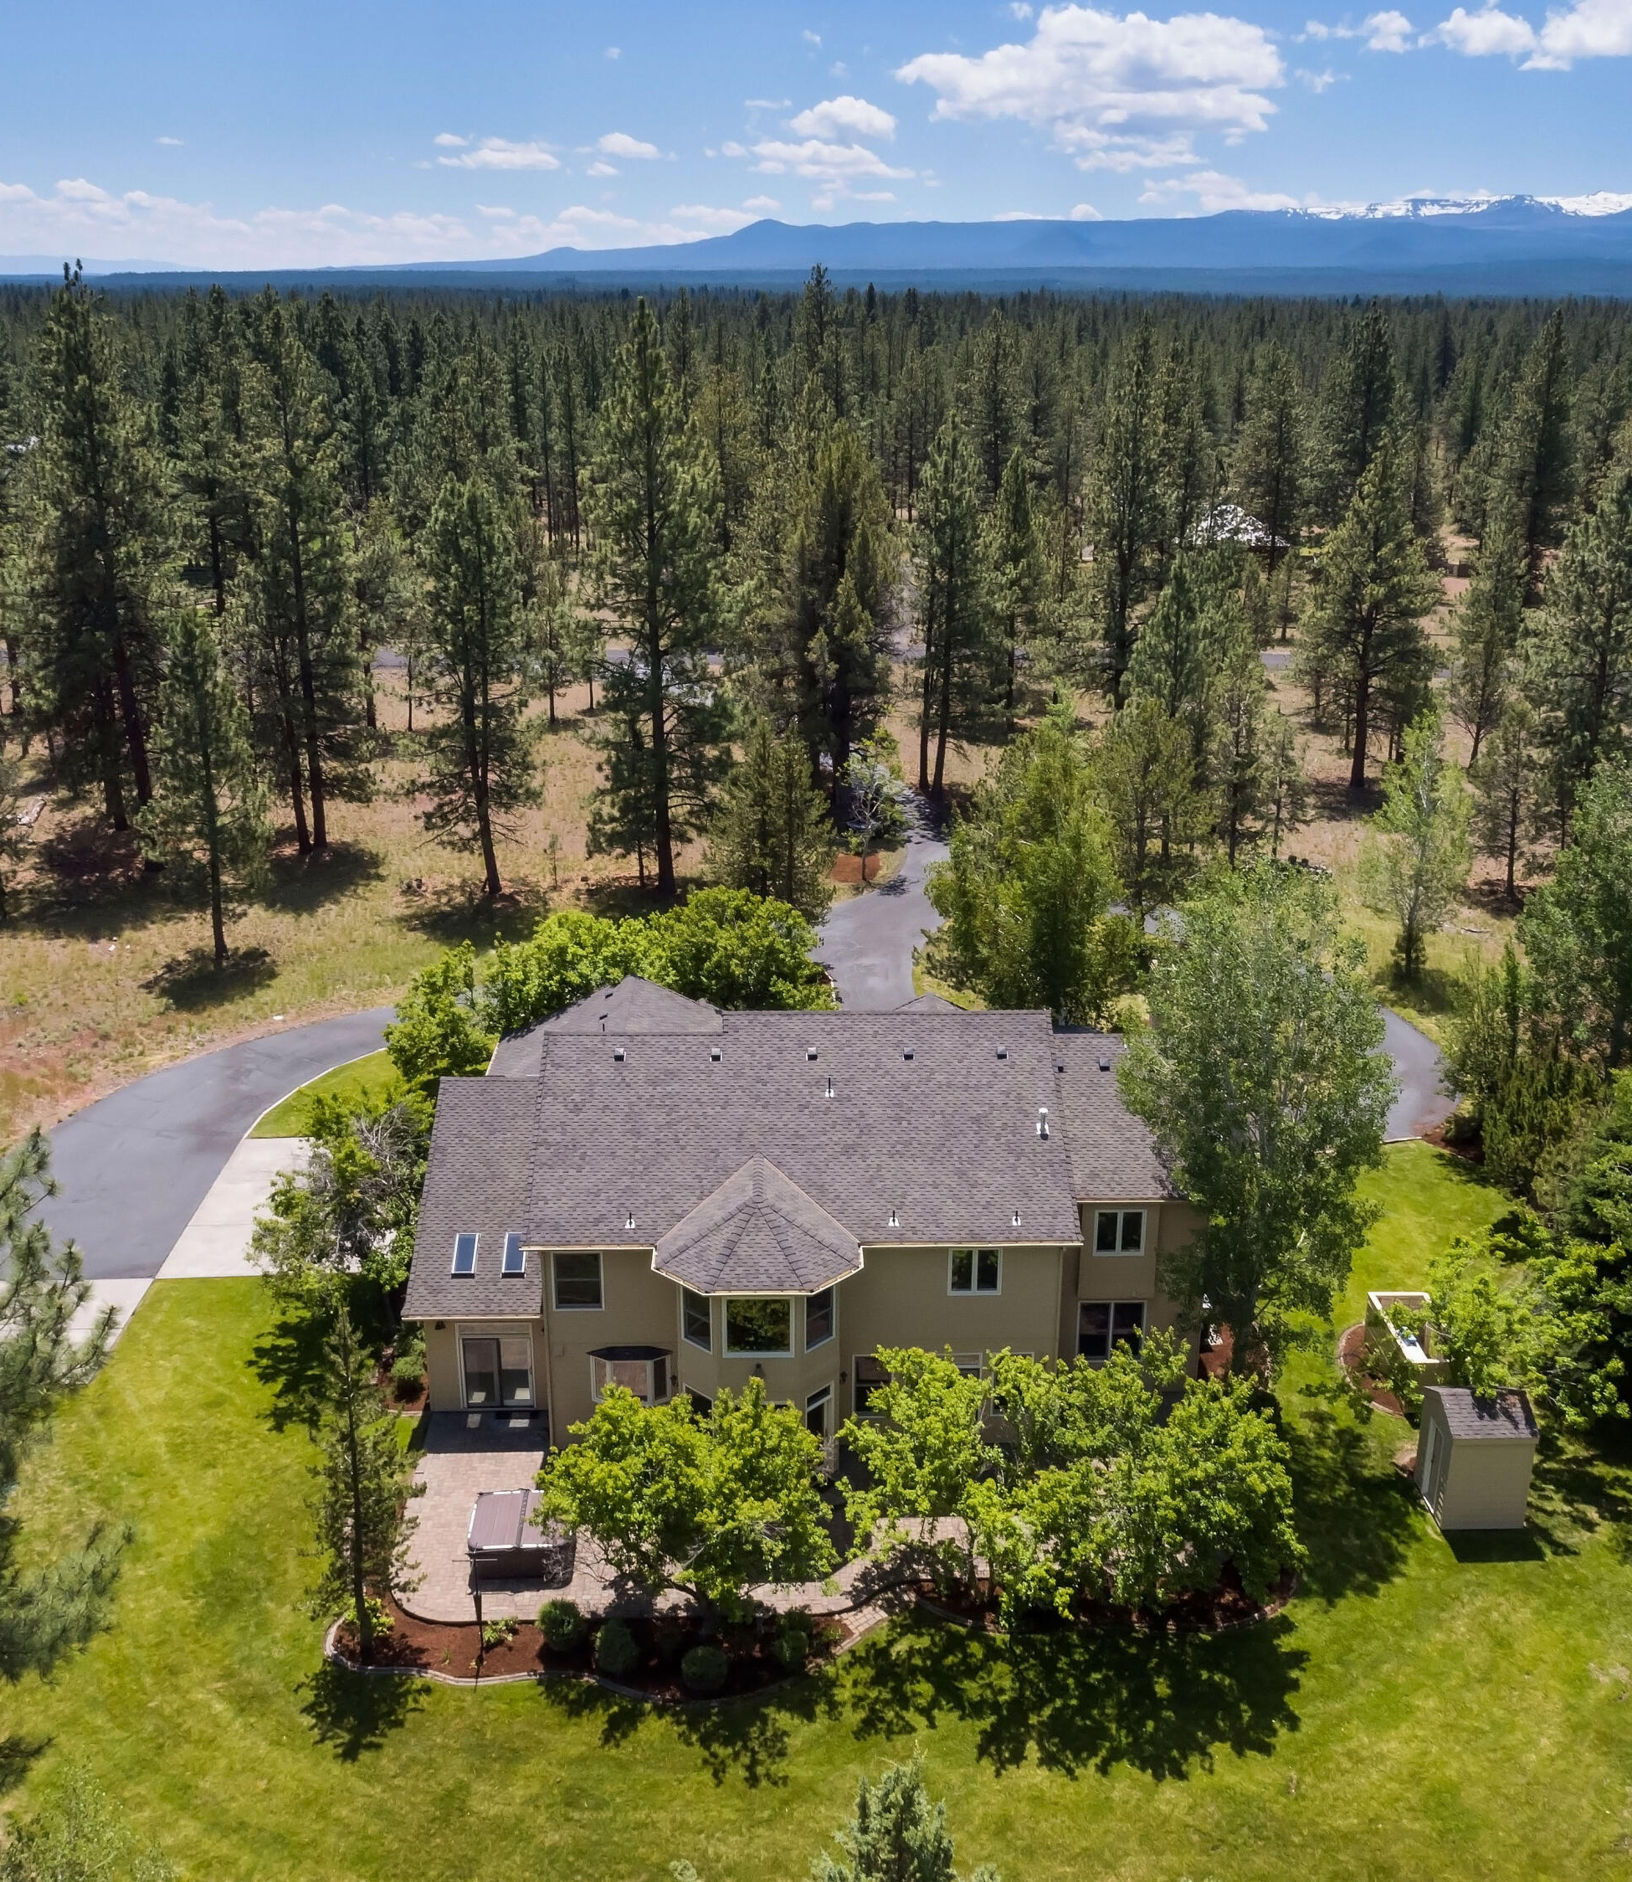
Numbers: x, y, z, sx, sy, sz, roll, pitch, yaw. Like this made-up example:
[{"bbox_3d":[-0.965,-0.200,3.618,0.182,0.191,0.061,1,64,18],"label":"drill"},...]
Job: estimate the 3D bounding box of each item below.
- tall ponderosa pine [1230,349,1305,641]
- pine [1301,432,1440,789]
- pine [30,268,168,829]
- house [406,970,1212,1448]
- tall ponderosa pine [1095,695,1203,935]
[{"bbox_3d":[39.111,-39.459,149.052,6.600,21.710,6.600,1,21,0],"label":"tall ponderosa pine"},{"bbox_3d":[30.458,-17.788,95.168,7.400,19.260,7.400,1,21,0],"label":"pine"},{"bbox_3d":[-34.819,-18.218,84.199,6.800,26.750,6.800,1,21,0],"label":"pine"},{"bbox_3d":[0.100,5.878,47.822,21.200,9.200,17.400,0,21,-1],"label":"house"},{"bbox_3d":[14.227,-5.261,74.089,5.000,10.520,5.000,1,21,0],"label":"tall ponderosa pine"}]

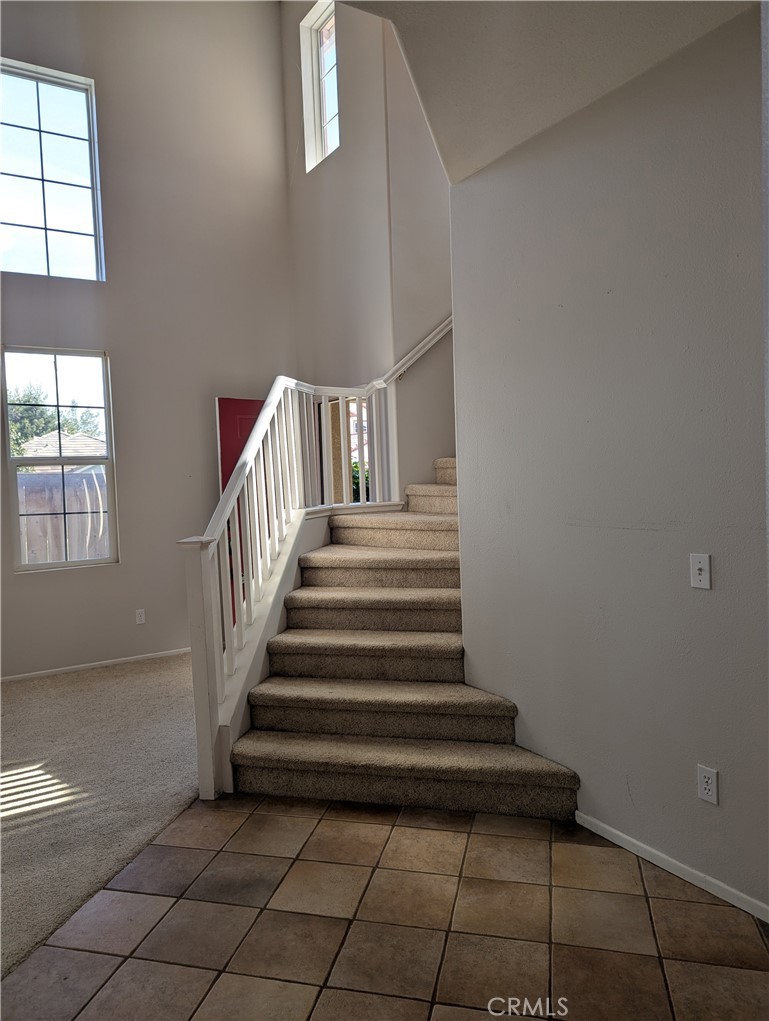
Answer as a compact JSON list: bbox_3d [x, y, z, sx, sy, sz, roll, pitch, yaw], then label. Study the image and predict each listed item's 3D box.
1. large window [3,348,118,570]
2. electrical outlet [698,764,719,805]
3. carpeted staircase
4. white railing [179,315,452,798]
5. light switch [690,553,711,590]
[{"bbox_3d":[-2.456,-0.387,5.421,0.725,1.659,0.100,-4,4,-30],"label":"large window"},{"bbox_3d":[1.101,0.935,2.413,0.012,0.115,0.071,-4,4,-33],"label":"electrical outlet"},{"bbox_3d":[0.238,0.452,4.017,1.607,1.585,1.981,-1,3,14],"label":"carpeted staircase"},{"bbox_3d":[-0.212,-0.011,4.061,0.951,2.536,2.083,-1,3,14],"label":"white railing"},{"bbox_3d":[1.065,0.206,2.389,0.014,0.115,0.071,-4,4,-33],"label":"light switch"}]

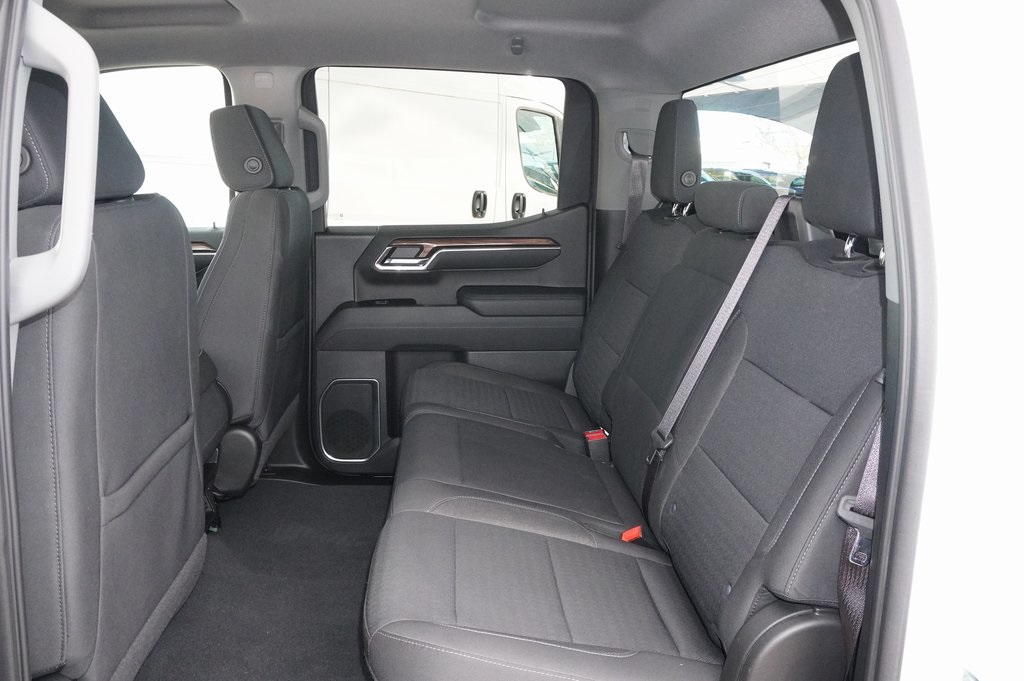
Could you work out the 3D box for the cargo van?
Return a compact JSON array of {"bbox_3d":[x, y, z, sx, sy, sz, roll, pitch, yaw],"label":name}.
[{"bbox_3d":[-1.409,-1.057,5.632,5.600,2.530,2.080,-10,17,-41],"label":"cargo van"}]

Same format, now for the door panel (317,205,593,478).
[{"bbox_3d":[-0.178,0.016,2.327,0.810,0.820,0.130,1,13,-5],"label":"door panel"}]

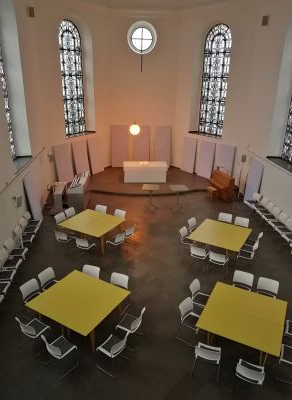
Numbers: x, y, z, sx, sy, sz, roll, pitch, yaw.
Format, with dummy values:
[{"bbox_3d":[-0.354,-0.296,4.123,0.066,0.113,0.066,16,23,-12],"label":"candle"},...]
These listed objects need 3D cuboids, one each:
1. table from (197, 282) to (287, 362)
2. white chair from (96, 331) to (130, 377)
[{"bbox_3d":[2.101,2.806,6.837,1.623,0.750,1.641,11,23,25],"label":"table"},{"bbox_3d":[-0.629,2.856,6.025,0.535,0.785,0.495,14,25,30],"label":"white chair"}]

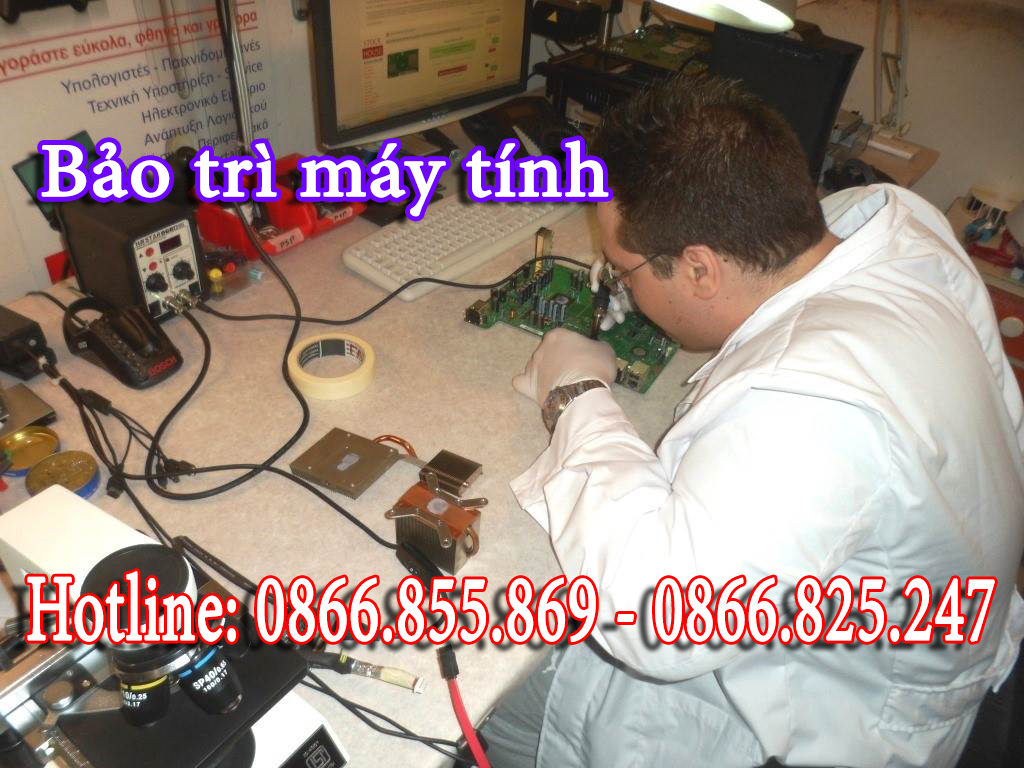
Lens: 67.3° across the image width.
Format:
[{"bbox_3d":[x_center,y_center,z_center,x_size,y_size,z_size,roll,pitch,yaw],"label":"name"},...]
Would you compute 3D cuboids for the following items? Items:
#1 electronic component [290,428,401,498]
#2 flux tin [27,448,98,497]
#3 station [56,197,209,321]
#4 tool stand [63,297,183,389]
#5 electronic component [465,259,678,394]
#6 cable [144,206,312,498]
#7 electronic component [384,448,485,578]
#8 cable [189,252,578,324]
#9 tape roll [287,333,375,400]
[{"bbox_3d":[-0.169,0.079,0.782,0.078,0.013,0.072,21,40,18],"label":"electronic component"},{"bbox_3d":[-0.424,0.090,0.730,0.061,0.014,0.061,4,38,-3],"label":"flux tin"},{"bbox_3d":[-0.466,-0.160,0.963,0.144,0.124,0.088,24,41,22],"label":"station"},{"bbox_3d":[-0.454,-0.051,0.887,0.146,0.045,0.074,22,40,20],"label":"tool stand"},{"bbox_3d":[0.096,-0.097,1.033,0.261,0.030,0.223,22,40,19],"label":"electronic component"},{"bbox_3d":[-0.311,-0.066,0.886,0.157,0.088,0.464,-2,38,-10],"label":"cable"},{"bbox_3d":[-0.060,0.111,0.721,0.097,0.051,0.120,22,40,21],"label":"electronic component"},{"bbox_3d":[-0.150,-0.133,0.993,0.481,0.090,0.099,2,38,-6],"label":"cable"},{"bbox_3d":[-0.209,-0.021,0.896,0.096,0.023,0.096,4,38,-3],"label":"tape roll"}]

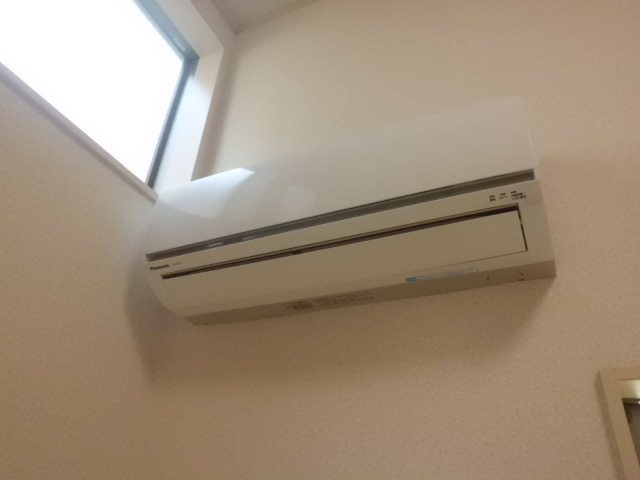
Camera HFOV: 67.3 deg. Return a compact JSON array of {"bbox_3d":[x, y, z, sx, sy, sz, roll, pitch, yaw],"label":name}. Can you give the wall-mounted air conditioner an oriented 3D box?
[{"bbox_3d":[0.022,-0.037,1.004,0.800,0.283,0.222,-11,-35,23],"label":"wall-mounted air conditioner"}]

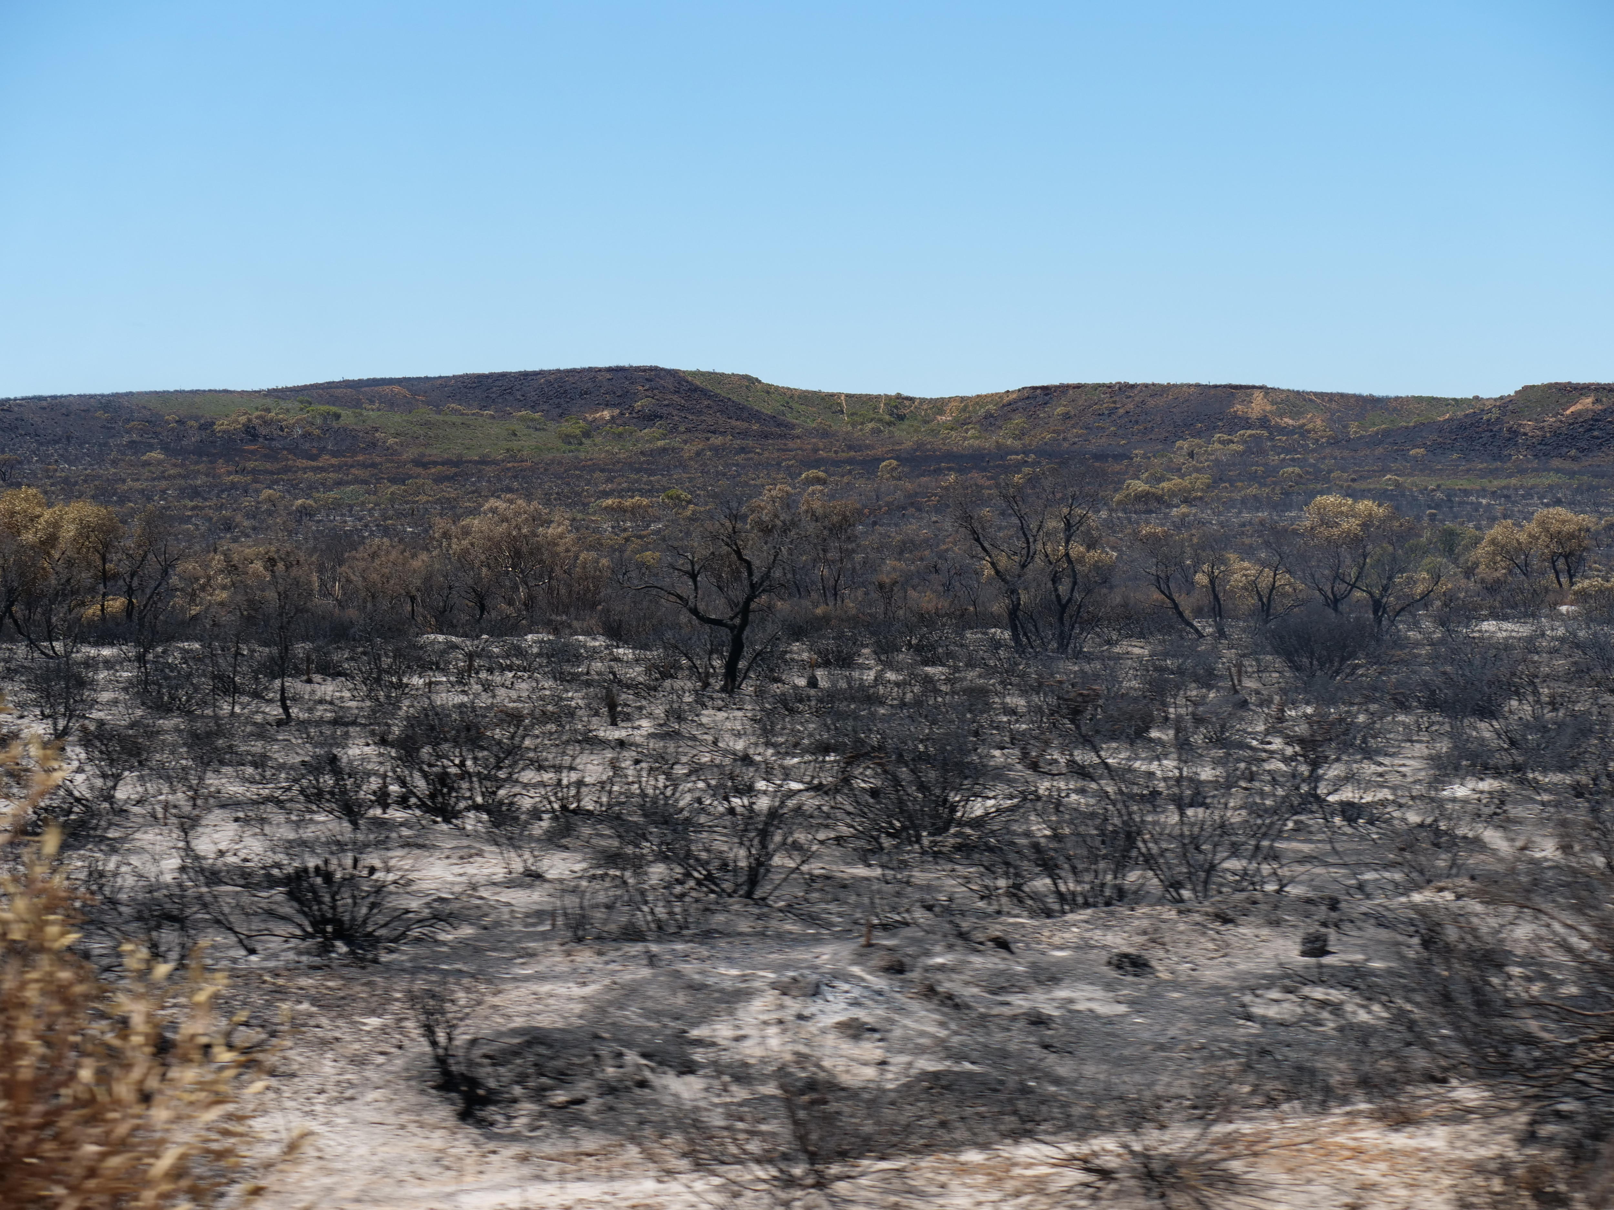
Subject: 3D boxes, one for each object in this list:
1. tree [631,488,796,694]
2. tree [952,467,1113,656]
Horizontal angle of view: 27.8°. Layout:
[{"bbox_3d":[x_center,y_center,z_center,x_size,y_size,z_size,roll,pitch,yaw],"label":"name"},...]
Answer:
[{"bbox_3d":[-1.544,-0.229,54.000,2.690,3.370,2.420,0,2,0],"label":"tree"},{"bbox_3d":[5.034,-0.973,73.000,3.560,4.190,3.020,0,2,0],"label":"tree"}]

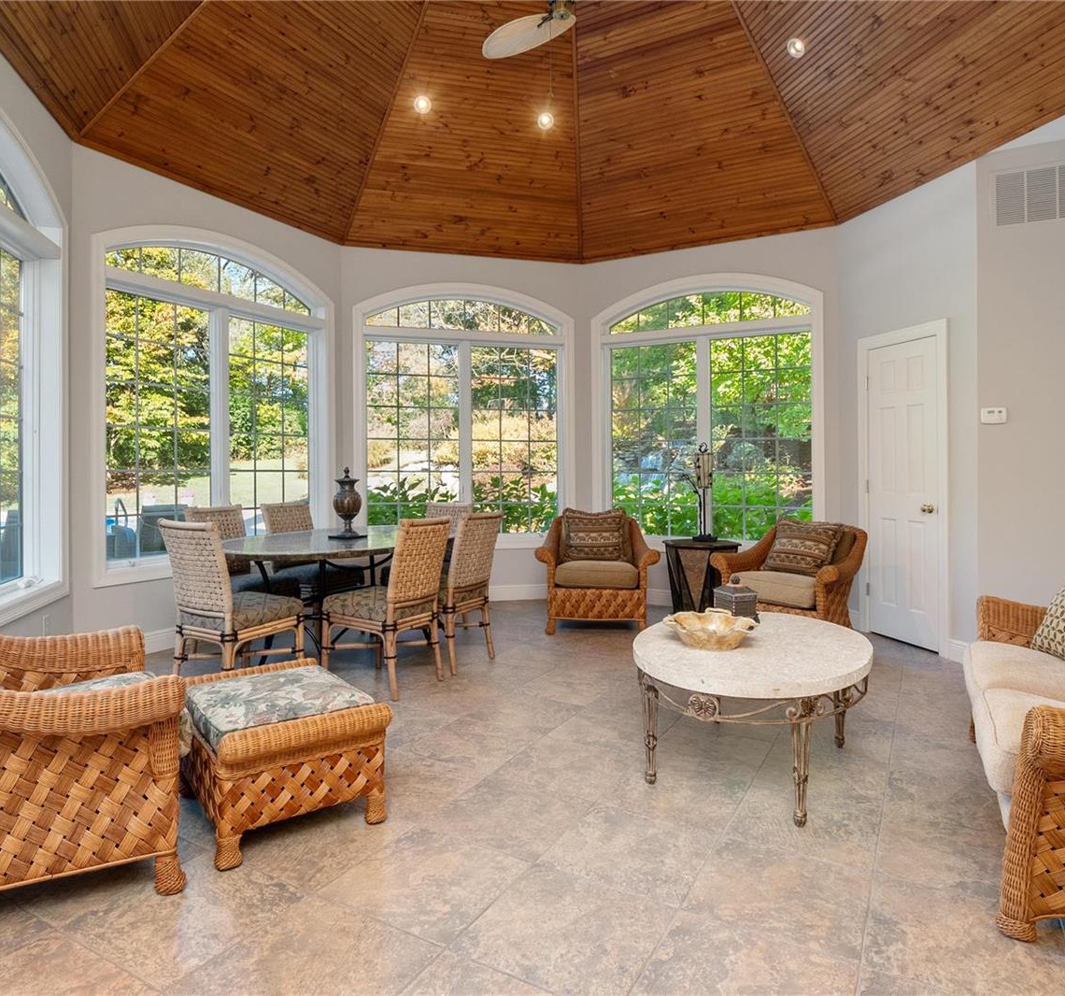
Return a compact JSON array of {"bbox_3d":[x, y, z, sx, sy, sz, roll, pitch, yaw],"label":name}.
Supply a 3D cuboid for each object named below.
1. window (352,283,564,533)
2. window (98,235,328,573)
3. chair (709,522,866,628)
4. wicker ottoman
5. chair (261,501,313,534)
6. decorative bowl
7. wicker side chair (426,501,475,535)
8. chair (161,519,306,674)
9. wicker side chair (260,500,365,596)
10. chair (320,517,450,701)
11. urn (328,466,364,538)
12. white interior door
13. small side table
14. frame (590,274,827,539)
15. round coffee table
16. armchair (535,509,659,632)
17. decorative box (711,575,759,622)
[{"bbox_3d":[-0.580,-0.710,5.946,1.970,2.361,0.120,0,2,-13],"label":"window"},{"bbox_3d":[-2.180,-0.666,4.827,0.130,2.370,1.900,1,3,30],"label":"window"},{"bbox_3d":[1.774,0.589,4.392,0.880,0.830,0.880,-2,3,-36],"label":"chair"},{"bbox_3d":[-0.885,0.879,2.326,0.540,0.430,0.700,-1,3,-33],"label":"wicker ottoman"},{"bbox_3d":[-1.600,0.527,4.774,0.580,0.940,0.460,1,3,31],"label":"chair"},{"bbox_3d":[0.709,0.523,2.643,0.370,0.100,0.350,1,2,14],"label":"decorative bowl"},{"bbox_3d":[-0.746,0.530,4.685,0.460,0.940,0.580,1,3,31],"label":"wicker side chair"},{"bbox_3d":[-1.575,0.567,3.506,0.450,0.934,0.598,1,3,23],"label":"chair"},{"bbox_3d":[-1.576,0.516,4.769,0.598,0.934,0.450,2,3,32],"label":"wicker side chair"},{"bbox_3d":[-0.794,0.562,3.661,0.598,0.934,0.450,2,3,31],"label":"chair"},{"bbox_3d":[-1.180,0.033,4.185,0.190,0.445,0.190,0,2,0],"label":"urn"},{"bbox_3d":[2.537,-0.037,4.535,0.050,2.031,0.597,-1,2,-16],"label":"white interior door"},{"bbox_3d":[1.349,0.668,5.181,0.570,0.625,0.540,1,2,25],"label":"small side table"},{"bbox_3d":[1.434,-0.707,5.677,1.946,2.300,0.120,1,3,28],"label":"frame"},{"bbox_3d":[0.892,0.830,2.708,0.870,0.498,1.200,1,3,33],"label":"round coffee table"},{"bbox_3d":[0.513,0.558,5.094,0.880,0.830,0.880,0,2,7],"label":"armchair"},{"bbox_3d":[0.924,0.452,3.041,0.145,0.210,0.145,-1,3,-22],"label":"decorative box"}]

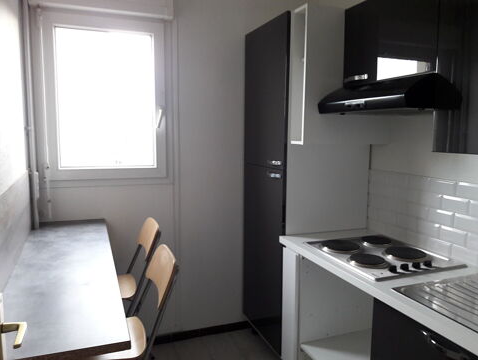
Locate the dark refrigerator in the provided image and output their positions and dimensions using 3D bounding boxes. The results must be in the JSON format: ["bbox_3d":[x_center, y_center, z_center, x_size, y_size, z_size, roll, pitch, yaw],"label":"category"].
[{"bbox_3d":[0.427,0.081,2.646,0.590,2.125,0.615,-2,8,-21],"label":"dark refrigerator"}]

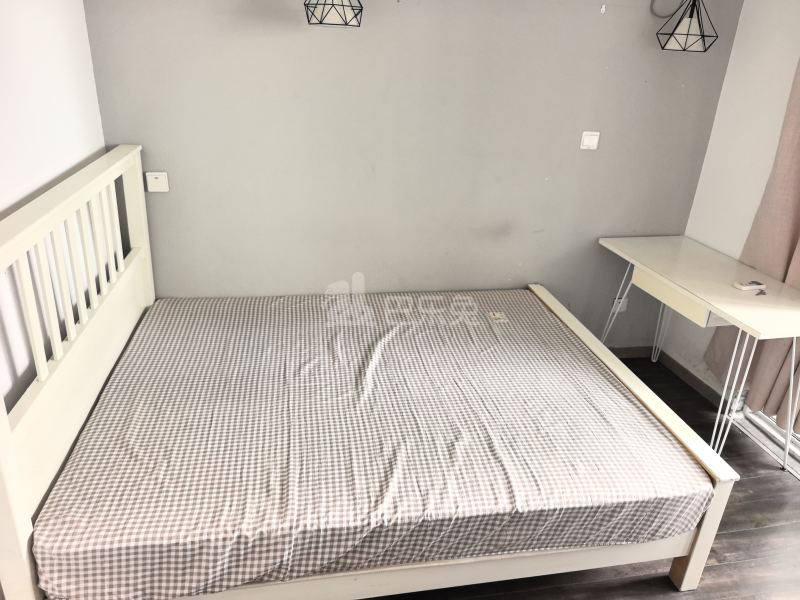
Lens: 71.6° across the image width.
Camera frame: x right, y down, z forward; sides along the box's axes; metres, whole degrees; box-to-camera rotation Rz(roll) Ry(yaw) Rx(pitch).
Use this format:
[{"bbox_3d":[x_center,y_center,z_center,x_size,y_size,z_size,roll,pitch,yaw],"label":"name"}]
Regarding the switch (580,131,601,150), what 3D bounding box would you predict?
[{"bbox_3d":[0.927,-0.773,2.699,0.086,0.086,0.011,-2,25,-10],"label":"switch"}]

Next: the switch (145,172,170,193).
[{"bbox_3d":[-1.061,-0.515,2.434,0.086,0.086,0.011,-2,25,-10],"label":"switch"}]

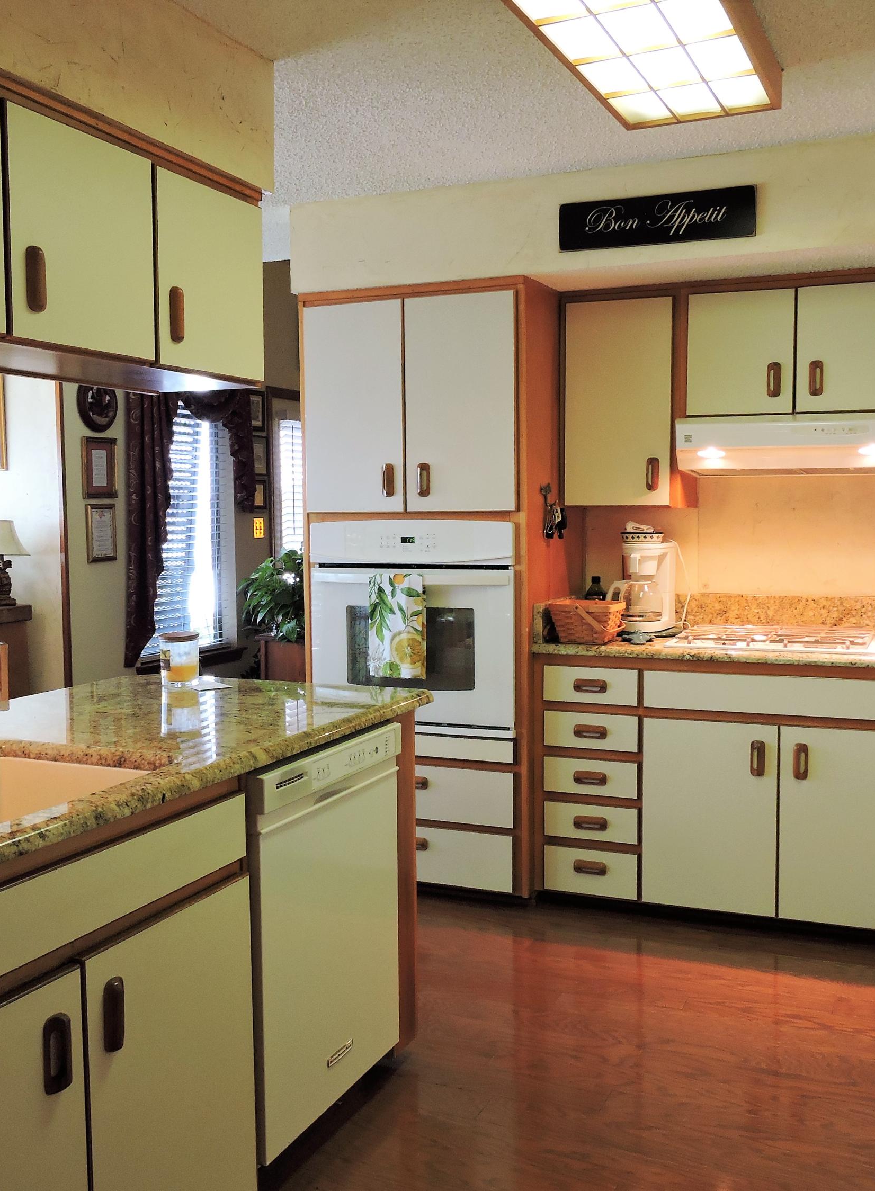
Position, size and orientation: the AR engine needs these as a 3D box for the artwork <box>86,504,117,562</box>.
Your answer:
[{"bbox_3d":[-1.598,-0.296,5.249,0.030,0.269,0.202,1,4,22],"label":"artwork"}]

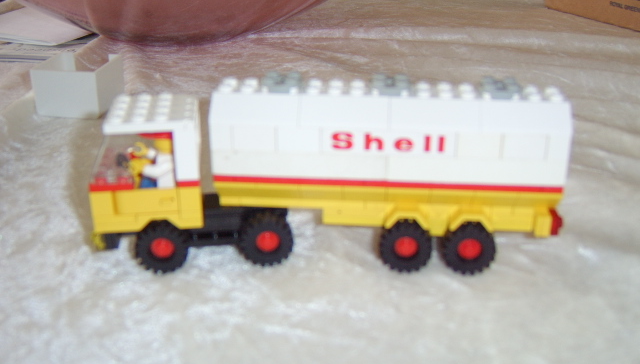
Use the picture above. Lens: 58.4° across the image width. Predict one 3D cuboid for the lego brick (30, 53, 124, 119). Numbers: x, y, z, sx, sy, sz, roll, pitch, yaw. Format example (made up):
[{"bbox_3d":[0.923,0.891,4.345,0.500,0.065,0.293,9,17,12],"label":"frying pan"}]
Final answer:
[{"bbox_3d":[-0.178,-0.072,0.424,0.046,0.033,0.054,1,24,2],"label":"lego brick"}]

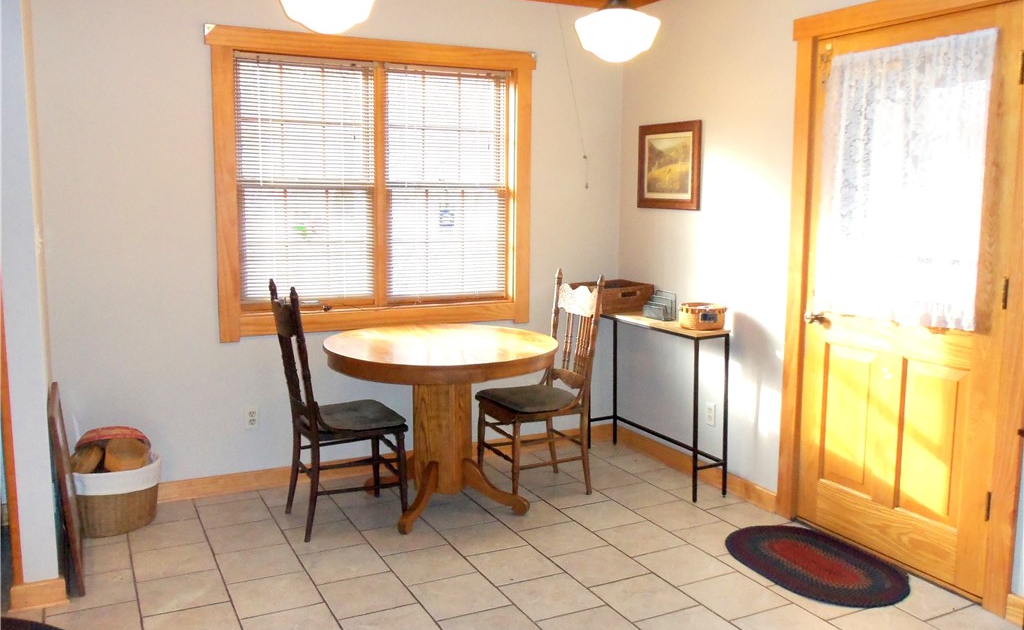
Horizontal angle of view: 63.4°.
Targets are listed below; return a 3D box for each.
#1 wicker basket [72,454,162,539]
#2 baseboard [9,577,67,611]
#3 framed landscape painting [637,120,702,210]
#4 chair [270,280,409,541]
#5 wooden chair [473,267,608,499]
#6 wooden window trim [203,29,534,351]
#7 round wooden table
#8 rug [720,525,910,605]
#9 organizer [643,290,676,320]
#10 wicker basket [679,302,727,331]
[{"bbox_3d":[-1.751,0.767,3.627,0.389,0.289,0.389,-3,9,-27],"label":"wicker basket"},{"bbox_3d":[-1.641,0.967,2.875,0.172,0.089,0.025,-3,9,-27],"label":"baseboard"},{"bbox_3d":[0.843,-0.803,4.478,0.024,0.451,0.524,-3,9,-27],"label":"framed landscape painting"},{"bbox_3d":[-0.756,0.378,3.660,0.522,1.072,0.423,-4,9,-31],"label":"chair"},{"bbox_3d":[0.130,0.329,4.100,0.508,1.072,0.423,-3,8,-23],"label":"wooden chair"},{"bbox_3d":[-0.644,-0.633,4.204,1.661,1.431,0.077,-3,9,-27],"label":"wooden window trim"},{"bbox_3d":[-0.325,0.505,3.862,1.121,0.775,1.121,1,8,0],"label":"round wooden table"},{"bbox_3d":[1.219,0.981,3.320,0.513,0.014,0.753,-3,9,-27],"label":"rug"},{"bbox_3d":[0.796,-0.058,4.489,0.099,0.141,0.226,-3,9,-27],"label":"organizer"},{"bbox_3d":[0.955,0.006,4.159,0.190,0.110,0.197,0,8,-3],"label":"wicker basket"}]

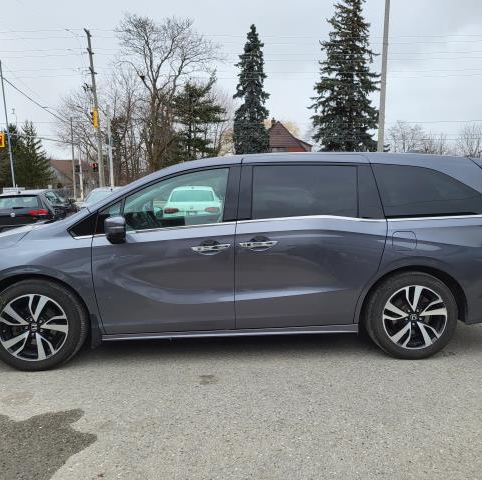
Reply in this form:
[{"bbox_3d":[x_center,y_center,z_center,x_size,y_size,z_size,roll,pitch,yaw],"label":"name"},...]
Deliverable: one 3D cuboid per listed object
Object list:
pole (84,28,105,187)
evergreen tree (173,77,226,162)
[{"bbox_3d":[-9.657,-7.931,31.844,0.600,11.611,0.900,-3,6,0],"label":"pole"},{"bbox_3d":[-3.604,-8.957,42.236,4.700,10.900,4.700,-1,7,0],"label":"evergreen tree"}]

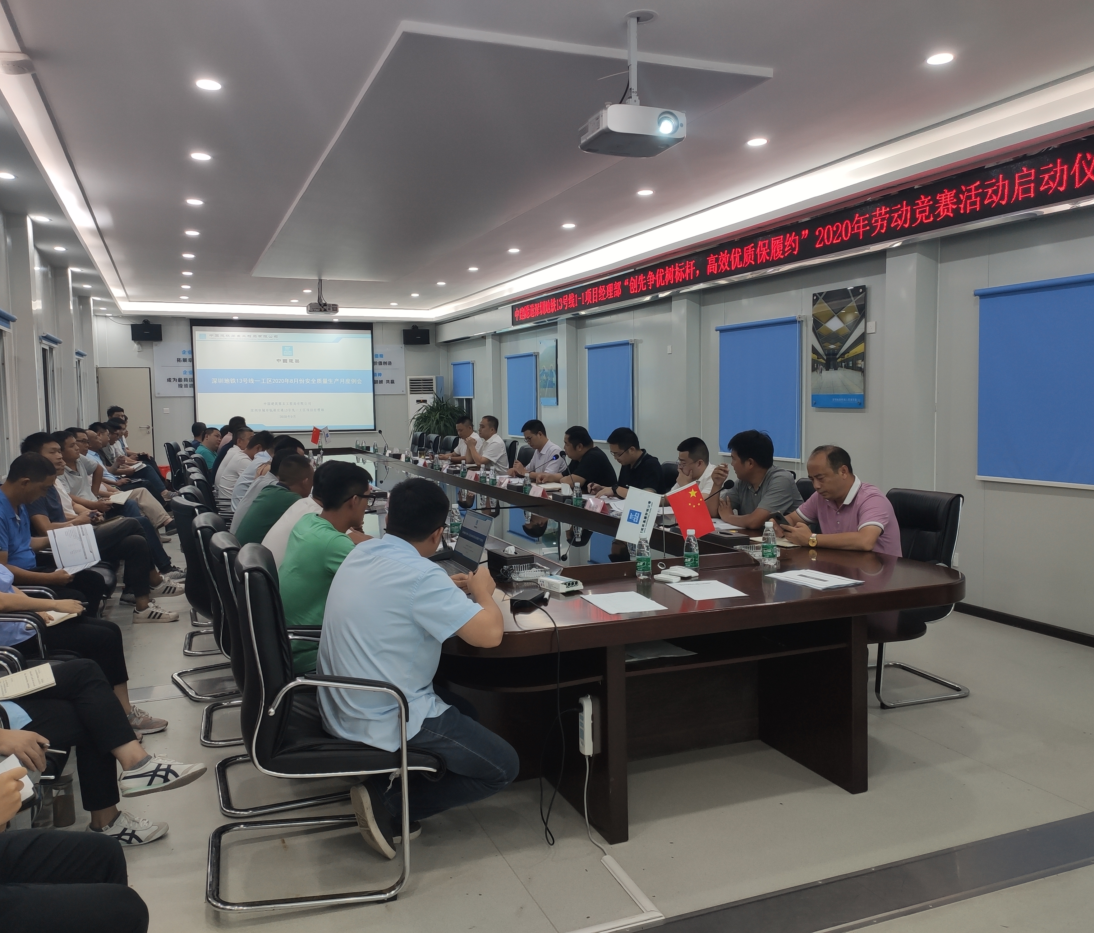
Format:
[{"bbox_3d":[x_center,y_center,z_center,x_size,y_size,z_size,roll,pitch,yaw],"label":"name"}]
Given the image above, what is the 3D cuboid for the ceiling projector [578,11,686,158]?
[{"bbox_3d":[0.355,-1.607,3.930,0.350,0.510,0.290,-3,5,-22],"label":"ceiling projector"}]

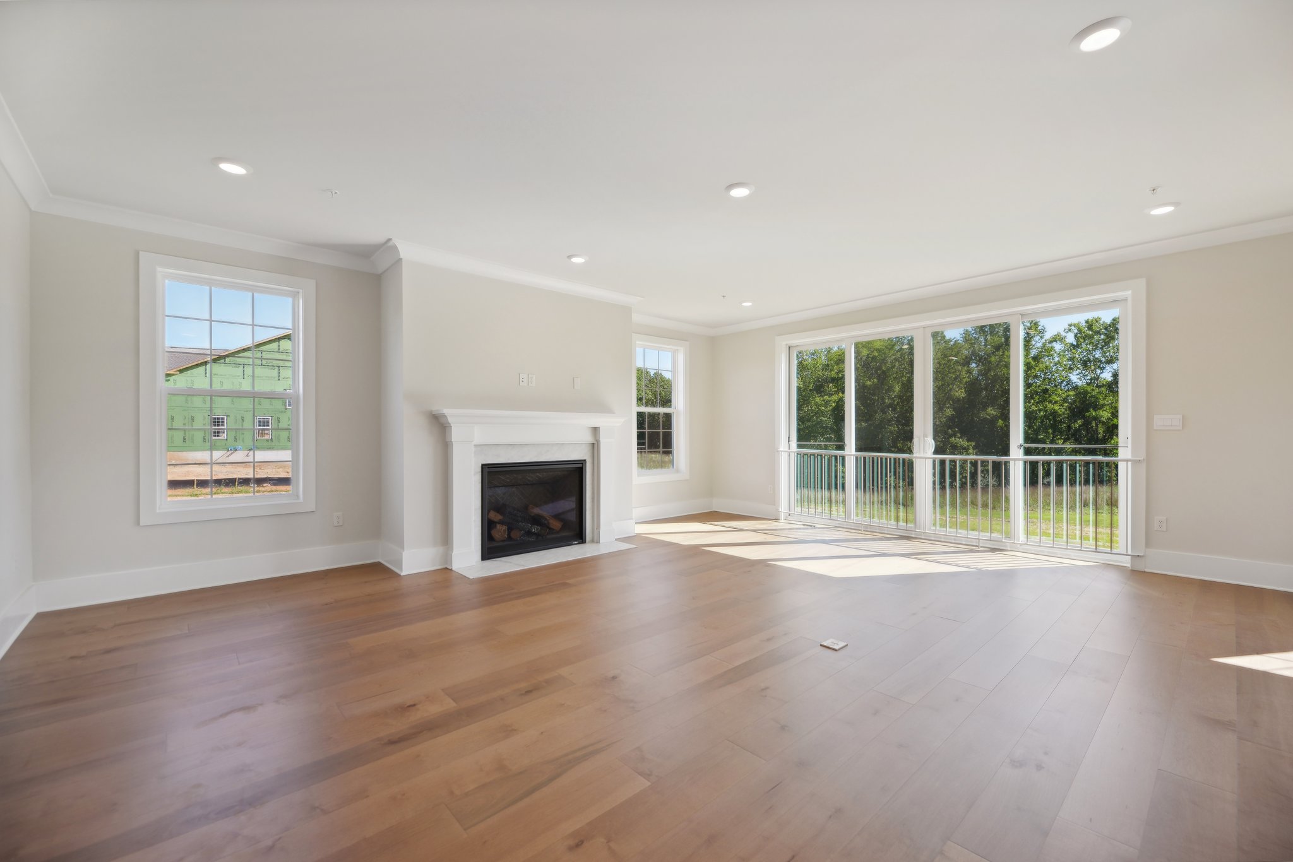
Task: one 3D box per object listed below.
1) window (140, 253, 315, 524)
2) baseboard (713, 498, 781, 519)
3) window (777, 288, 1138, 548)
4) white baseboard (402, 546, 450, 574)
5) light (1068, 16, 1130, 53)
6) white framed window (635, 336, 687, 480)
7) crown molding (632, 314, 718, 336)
[{"bbox_3d":[-3.221,-0.299,3.941,1.052,1.959,0.120,0,0,-42],"label":"window"},{"bbox_3d":[1.417,1.101,7.279,0.020,0.189,1.145,0,0,-42],"label":"baseboard"},{"bbox_3d":[3.034,0.013,5.540,0.140,2.303,3.353,0,0,-42],"label":"window"},{"bbox_3d":[-1.876,1.096,4.266,0.366,0.189,0.020,0,0,-42],"label":"white baseboard"},{"bbox_3d":[1.776,-1.533,1.965,0.187,0.030,0.187,0,0,-42],"label":"light"},{"bbox_3d":[0.196,-0.290,7.004,1.050,1.943,0.120,0,0,-42],"label":"white framed window"},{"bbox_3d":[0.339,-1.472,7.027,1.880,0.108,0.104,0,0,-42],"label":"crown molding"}]

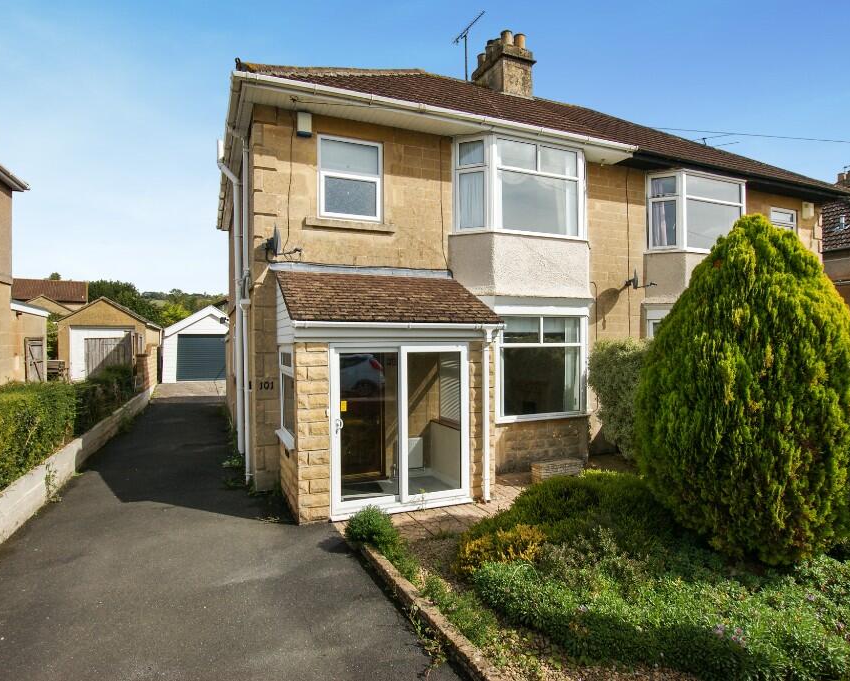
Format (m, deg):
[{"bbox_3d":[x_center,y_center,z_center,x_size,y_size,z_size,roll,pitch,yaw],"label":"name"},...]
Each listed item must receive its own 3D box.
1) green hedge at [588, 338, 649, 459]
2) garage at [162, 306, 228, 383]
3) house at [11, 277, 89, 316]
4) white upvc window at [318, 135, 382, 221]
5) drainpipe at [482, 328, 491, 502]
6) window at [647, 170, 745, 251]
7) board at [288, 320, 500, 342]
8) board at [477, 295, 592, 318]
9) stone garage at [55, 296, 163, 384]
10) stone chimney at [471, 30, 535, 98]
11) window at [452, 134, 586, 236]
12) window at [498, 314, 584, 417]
[{"bbox_3d":[3.661,1.030,8.100,1.250,2.080,1.050,0,0,-21],"label":"green hedge"},{"bbox_3d":[-10.525,0.209,22.517,3.900,3.400,5.500,0,0,-24],"label":"garage"},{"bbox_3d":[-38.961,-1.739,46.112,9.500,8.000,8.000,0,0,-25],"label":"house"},{"bbox_3d":[-1.101,-2.352,6.709,0.980,1.220,0.090,0,0,-21],"label":"white upvc window"},{"bbox_3d":[0.791,0.950,5.821,0.075,2.200,0.100,0,0,-21],"label":"drainpipe"},{"bbox_3d":[5.417,-2.400,8.840,2.420,1.500,0.500,0,0,-21],"label":"window"},{"bbox_3d":[-0.226,-0.105,5.443,2.600,0.220,0.100,0,0,-21],"label":"board"},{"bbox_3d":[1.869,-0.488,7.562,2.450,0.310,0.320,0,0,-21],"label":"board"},{"bbox_3d":[-13.010,-0.025,19.229,2.950,3.150,5.300,0,-1,-25],"label":"stone garage"},{"bbox_3d":[2.067,-6.980,12.040,0.950,1.680,1.500,0,0,-23],"label":"stone chimney"},{"bbox_3d":[1.803,-2.508,7.635,2.650,1.580,0.420,0,0,-21],"label":"window"},{"bbox_3d":[1.938,0.391,7.540,1.800,1.700,0.150,0,0,-21],"label":"window"}]

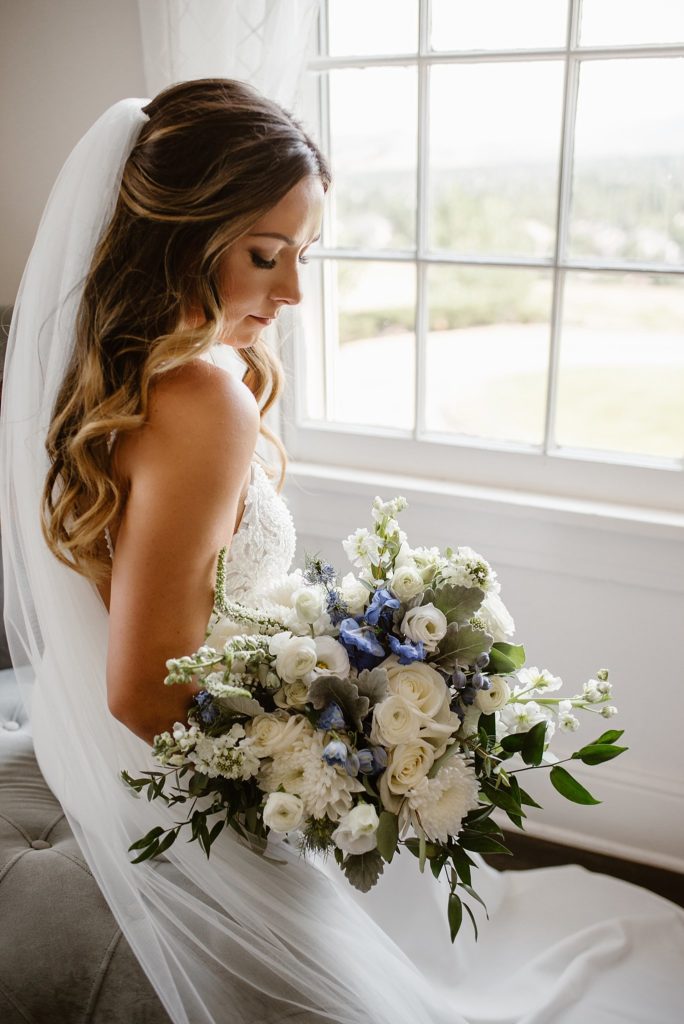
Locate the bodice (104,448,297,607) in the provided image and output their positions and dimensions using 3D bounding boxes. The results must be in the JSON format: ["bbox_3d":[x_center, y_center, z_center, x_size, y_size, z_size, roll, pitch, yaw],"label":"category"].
[{"bbox_3d":[-0.161,0.045,1.140,0.230,0.270,0.300,1,20,5],"label":"bodice"}]

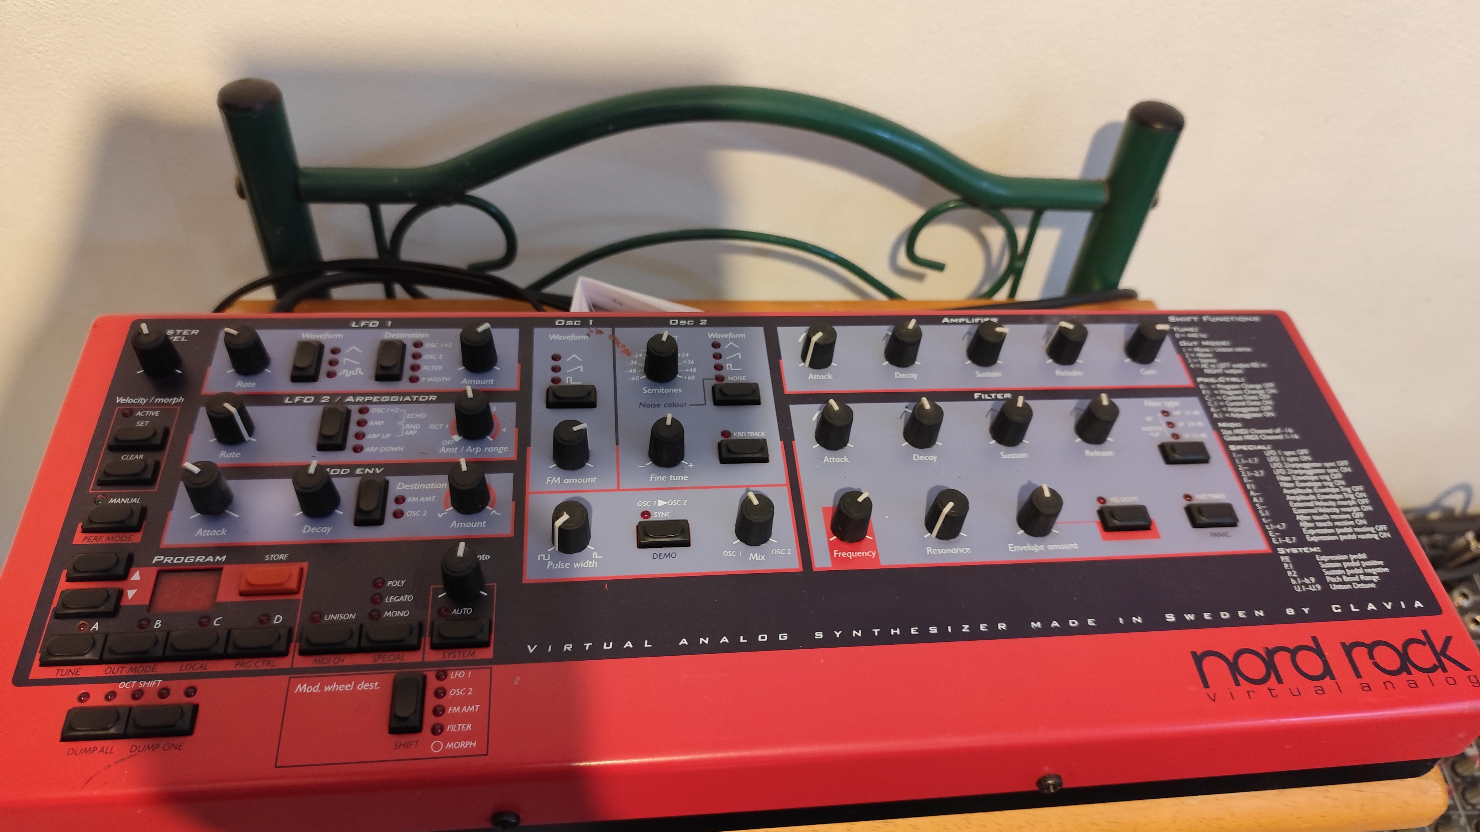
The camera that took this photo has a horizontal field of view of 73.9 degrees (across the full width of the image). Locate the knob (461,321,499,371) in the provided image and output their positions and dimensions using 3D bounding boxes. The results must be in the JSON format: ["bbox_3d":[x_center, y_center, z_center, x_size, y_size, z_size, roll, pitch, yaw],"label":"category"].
[{"bbox_3d":[-0.087,-0.023,0.328,0.012,0.013,0.012,3,54,-5],"label":"knob"}]

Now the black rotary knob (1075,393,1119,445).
[{"bbox_3d":[0.124,0.001,0.341,0.011,0.013,0.012,9,54,-1],"label":"black rotary knob"}]

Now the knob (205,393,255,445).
[{"bbox_3d":[-0.161,0.000,0.310,0.012,0.014,0.012,4,54,-5],"label":"knob"}]

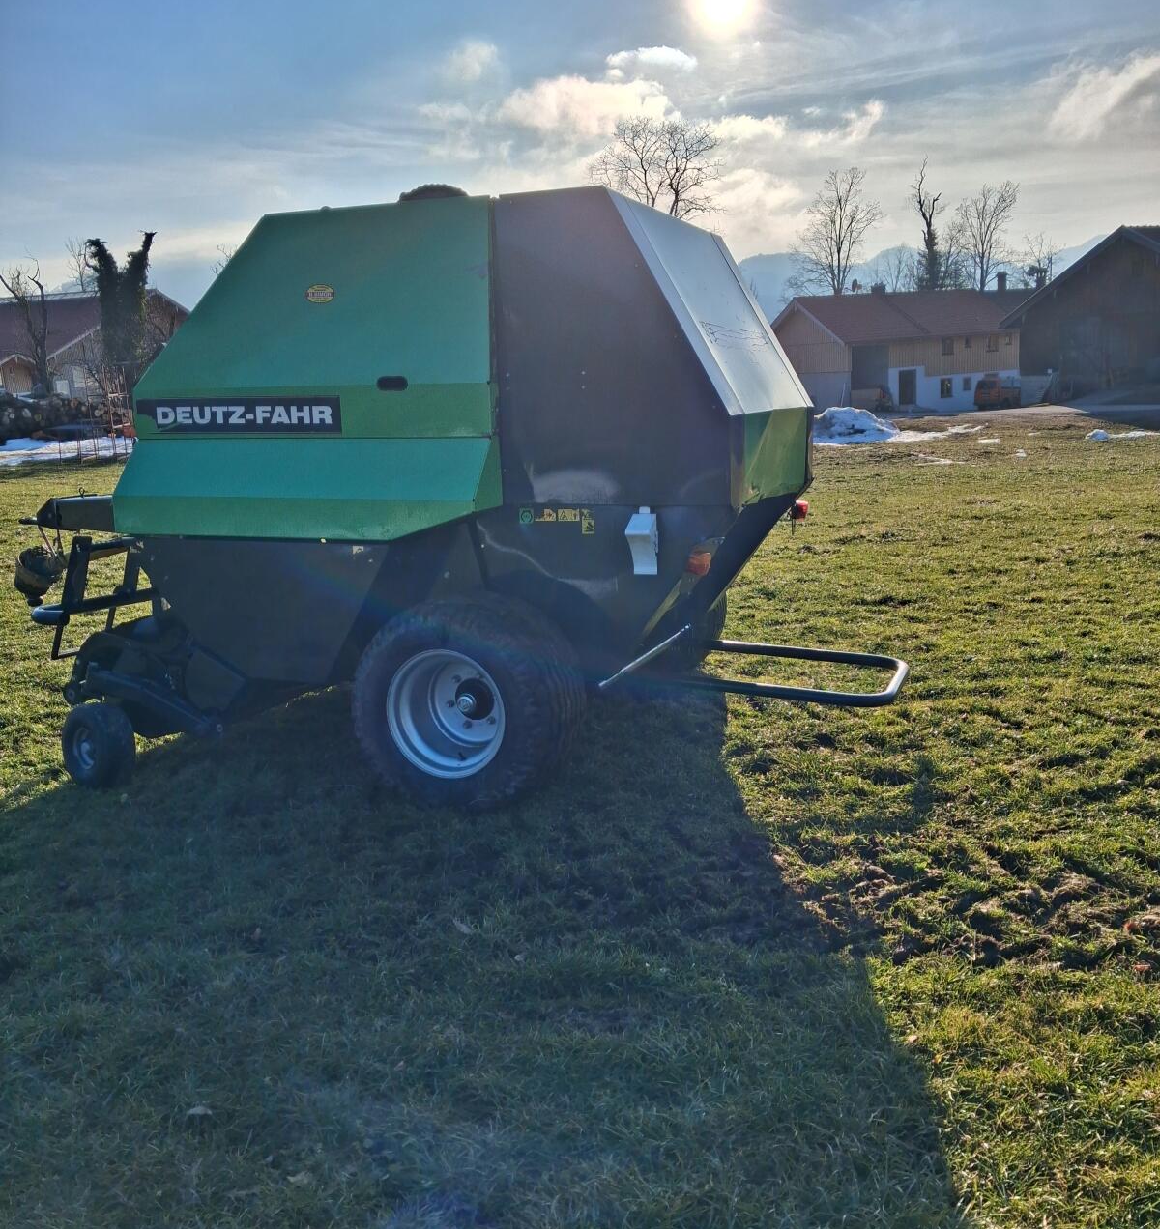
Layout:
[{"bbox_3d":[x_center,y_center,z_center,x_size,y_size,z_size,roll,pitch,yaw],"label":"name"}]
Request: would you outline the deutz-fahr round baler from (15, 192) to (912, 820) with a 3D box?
[{"bbox_3d":[-0.819,-0.637,5.682,4.620,2.360,2.480,3,11,20],"label":"deutz-fahr round baler"}]

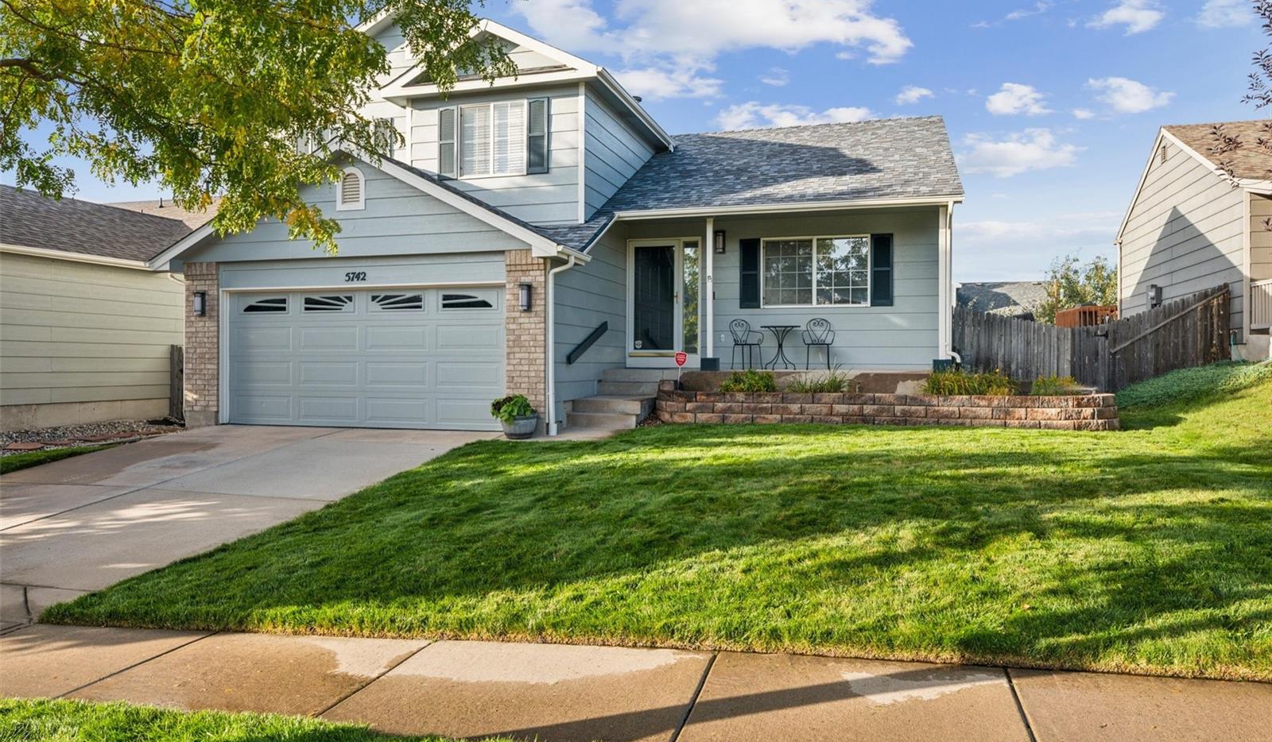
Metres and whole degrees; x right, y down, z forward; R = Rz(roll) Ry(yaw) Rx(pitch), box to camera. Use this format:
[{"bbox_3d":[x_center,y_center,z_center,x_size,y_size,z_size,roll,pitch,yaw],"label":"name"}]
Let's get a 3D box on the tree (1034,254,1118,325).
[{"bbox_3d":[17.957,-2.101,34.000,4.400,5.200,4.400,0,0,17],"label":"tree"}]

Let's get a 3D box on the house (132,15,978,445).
[{"bbox_3d":[-0.017,-2.820,17.952,12.430,7.250,12.950,0,0,17],"label":"house"}]

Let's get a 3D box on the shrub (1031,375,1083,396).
[{"bbox_3d":[5.894,0.203,11.813,0.680,0.320,0.600,0,0,17],"label":"shrub"}]

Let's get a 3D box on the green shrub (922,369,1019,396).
[{"bbox_3d":[4.799,0.153,12.164,1.280,0.430,0.750,0,0,17],"label":"green shrub"}]

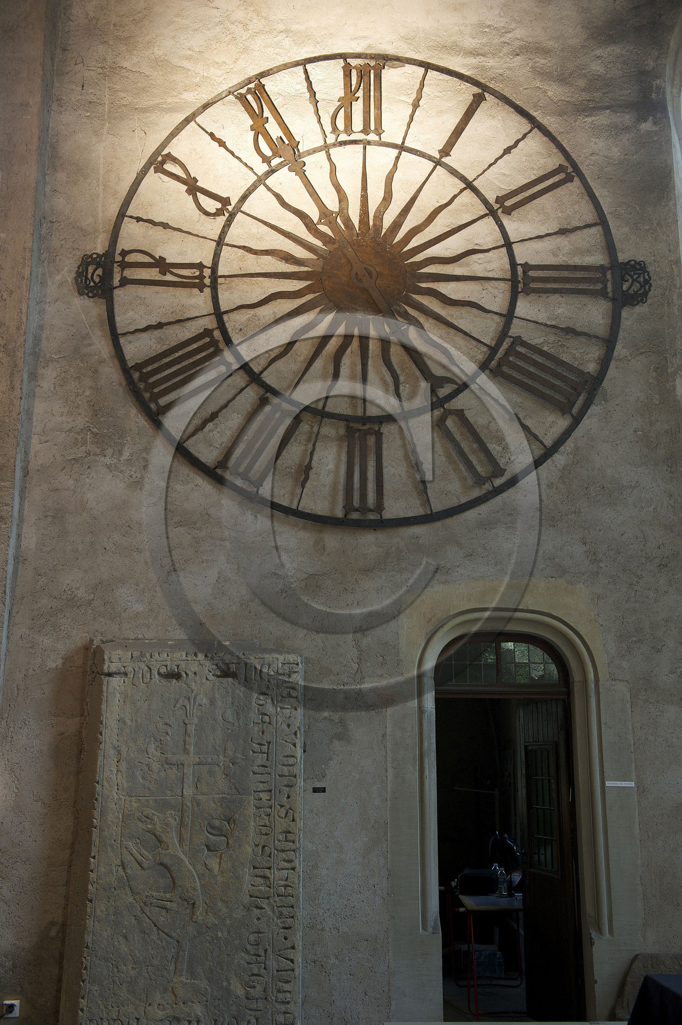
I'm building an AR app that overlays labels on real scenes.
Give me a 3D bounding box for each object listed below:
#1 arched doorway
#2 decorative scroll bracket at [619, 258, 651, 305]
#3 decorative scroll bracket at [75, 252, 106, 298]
[{"bbox_3d":[1.041,1.904,6.766,0.890,2.304,0.300,0,-14,-1],"label":"arched doorway"},{"bbox_3d":[2.023,-1.577,7.415,0.220,0.343,0.040,0,-14,0],"label":"decorative scroll bracket"},{"bbox_3d":[-1.716,-1.627,7.405,0.214,0.337,0.040,0,-14,0],"label":"decorative scroll bracket"}]

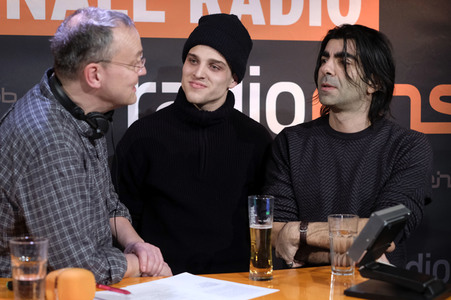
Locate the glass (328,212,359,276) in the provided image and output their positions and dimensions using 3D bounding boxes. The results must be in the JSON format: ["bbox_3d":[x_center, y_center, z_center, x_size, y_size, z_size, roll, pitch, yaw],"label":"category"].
[{"bbox_3d":[0.293,0.236,1.650,0.076,0.146,0.076,0,0,0],"label":"glass"}]

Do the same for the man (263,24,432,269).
[{"bbox_3d":[0.355,0.496,1.950,0.500,1.720,0.400,0,0,22],"label":"man"}]

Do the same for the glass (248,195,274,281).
[{"bbox_3d":[0.087,0.210,1.600,0.063,0.199,0.063,0,0,0],"label":"glass"}]

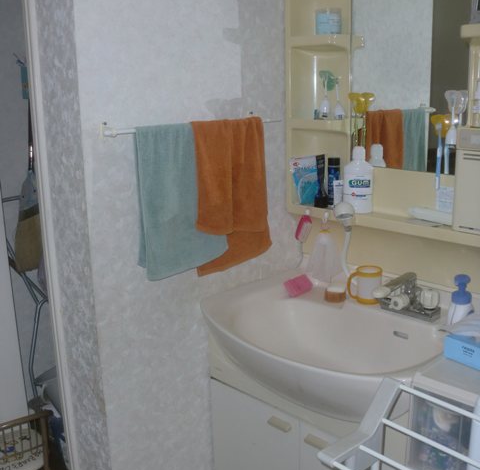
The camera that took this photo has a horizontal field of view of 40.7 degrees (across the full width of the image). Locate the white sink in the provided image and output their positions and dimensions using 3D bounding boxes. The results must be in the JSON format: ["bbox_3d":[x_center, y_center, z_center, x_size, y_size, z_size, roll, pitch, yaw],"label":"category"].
[{"bbox_3d":[0.238,0.311,1.796,0.595,0.220,0.730,-13,18,-41],"label":"white sink"}]

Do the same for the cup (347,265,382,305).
[{"bbox_3d":[0.358,0.144,1.865,0.104,0.094,0.077,1,14,11],"label":"cup"}]

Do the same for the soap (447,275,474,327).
[{"bbox_3d":[0.565,0.169,1.644,0.070,0.135,0.072,7,16,32],"label":"soap"}]

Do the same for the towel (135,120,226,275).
[{"bbox_3d":[-0.157,-0.104,1.786,0.285,0.410,0.065,-13,18,-41],"label":"towel"}]

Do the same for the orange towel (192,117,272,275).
[{"bbox_3d":[-0.013,-0.120,1.915,0.315,0.445,0.070,-13,18,-41],"label":"orange towel"}]

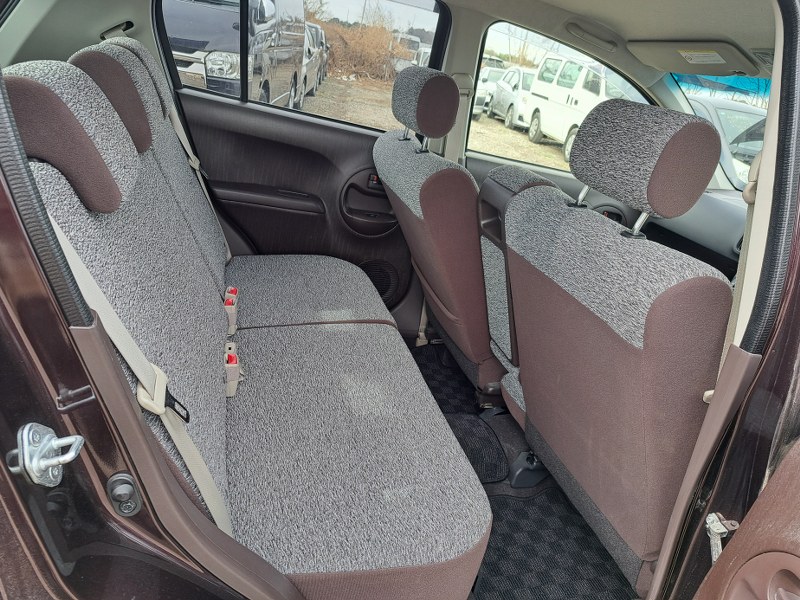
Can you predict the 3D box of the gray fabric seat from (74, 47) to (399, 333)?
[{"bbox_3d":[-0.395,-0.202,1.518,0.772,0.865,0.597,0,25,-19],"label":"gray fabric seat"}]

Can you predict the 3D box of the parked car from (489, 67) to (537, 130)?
[{"bbox_3d":[3.791,-5.726,15.899,1.700,1.480,4.300,5,24,-9],"label":"parked car"}]

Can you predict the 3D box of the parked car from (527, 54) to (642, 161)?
[{"bbox_3d":[4.038,-3.831,11.082,1.690,1.950,4.450,5,24,-9],"label":"parked car"}]

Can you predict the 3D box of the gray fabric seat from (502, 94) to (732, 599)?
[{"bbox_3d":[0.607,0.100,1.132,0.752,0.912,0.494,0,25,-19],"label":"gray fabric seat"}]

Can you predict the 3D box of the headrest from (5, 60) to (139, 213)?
[{"bbox_3d":[-0.424,-0.213,0.699,0.155,0.165,0.250,-11,28,-14],"label":"headrest"}]

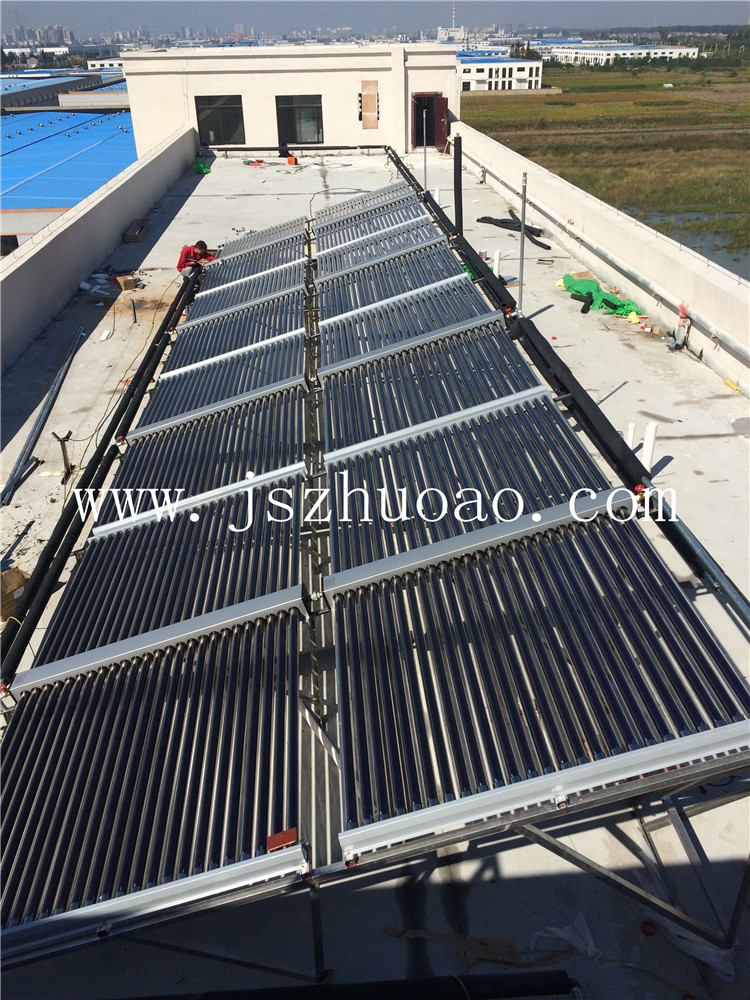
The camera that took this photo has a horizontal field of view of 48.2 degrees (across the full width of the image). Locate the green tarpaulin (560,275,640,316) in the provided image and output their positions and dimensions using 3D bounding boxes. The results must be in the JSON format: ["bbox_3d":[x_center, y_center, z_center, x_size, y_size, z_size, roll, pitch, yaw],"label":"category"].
[{"bbox_3d":[3.940,-3.651,14.635,0.850,0.280,1.900,-3,29,-3],"label":"green tarpaulin"}]

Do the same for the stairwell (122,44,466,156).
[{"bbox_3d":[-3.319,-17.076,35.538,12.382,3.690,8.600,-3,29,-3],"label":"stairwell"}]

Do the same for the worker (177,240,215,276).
[{"bbox_3d":[-3.372,-4.473,15.751,0.650,0.840,0.530,10,31,19],"label":"worker"}]

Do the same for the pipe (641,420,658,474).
[{"bbox_3d":[2.800,-0.482,8.572,0.110,0.650,0.110,-3,29,-3],"label":"pipe"}]

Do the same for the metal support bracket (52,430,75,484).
[{"bbox_3d":[-3.297,-0.486,8.922,0.210,0.490,0.340,-3,29,-3],"label":"metal support bracket"}]

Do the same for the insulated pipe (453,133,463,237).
[{"bbox_3d":[1.198,-4.477,11.998,0.105,1.450,0.105,-3,29,-3],"label":"insulated pipe"}]

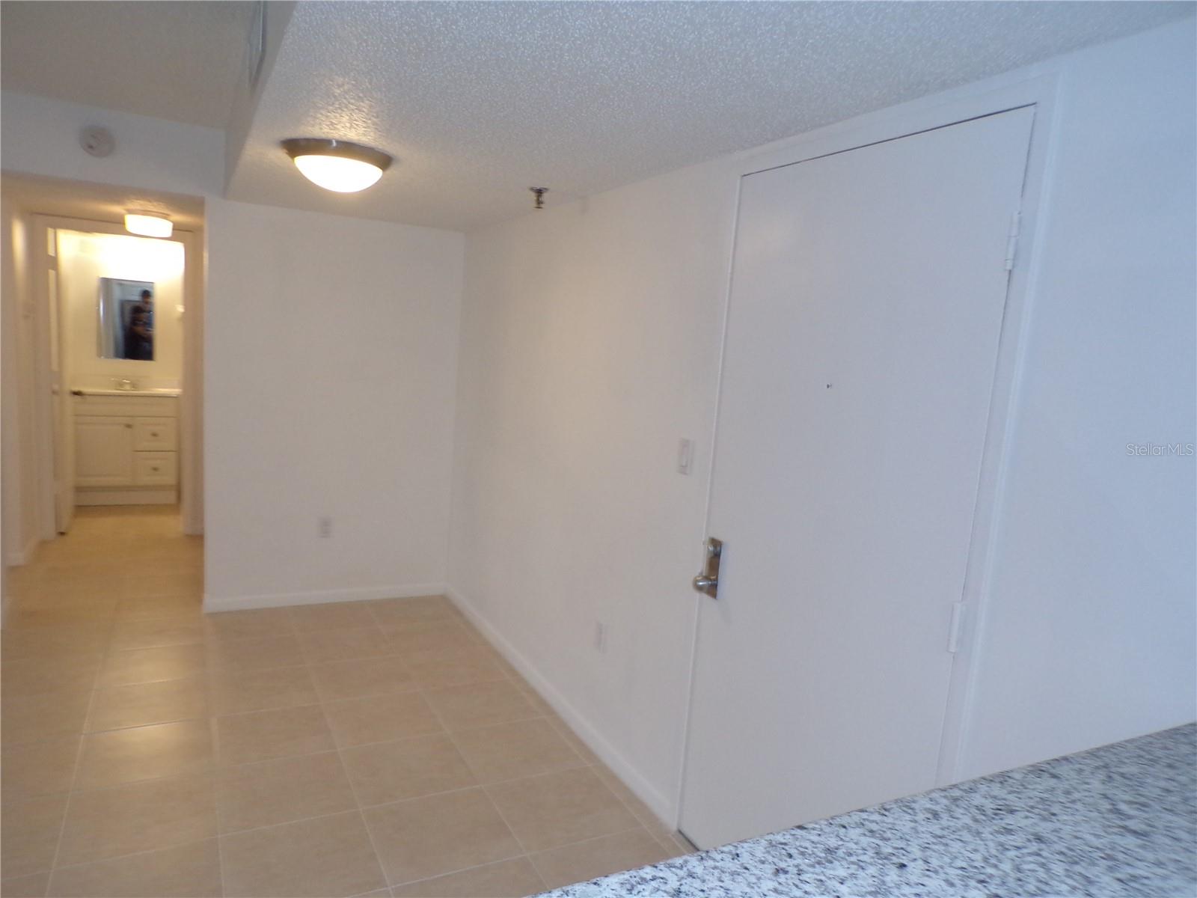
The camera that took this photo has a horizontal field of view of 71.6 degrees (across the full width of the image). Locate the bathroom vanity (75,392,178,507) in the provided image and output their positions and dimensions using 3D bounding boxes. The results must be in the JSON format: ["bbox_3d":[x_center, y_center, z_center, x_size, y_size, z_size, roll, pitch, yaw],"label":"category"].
[{"bbox_3d":[-3.764,-0.022,6.614,0.785,0.880,0.510,1,8,-27],"label":"bathroom vanity"}]

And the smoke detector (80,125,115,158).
[{"bbox_3d":[-2.283,-1.401,3.782,0.142,0.142,0.040,1,8,-27],"label":"smoke detector"}]

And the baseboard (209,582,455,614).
[{"bbox_3d":[-1.472,0.817,4.593,1.300,0.078,0.014,1,8,-27],"label":"baseboard"}]

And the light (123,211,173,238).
[{"bbox_3d":[-2.665,-1.331,4.920,0.255,0.120,0.255,1,8,-27],"label":"light"}]

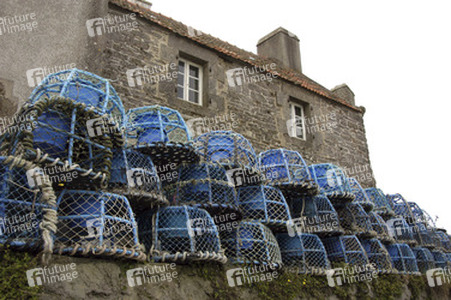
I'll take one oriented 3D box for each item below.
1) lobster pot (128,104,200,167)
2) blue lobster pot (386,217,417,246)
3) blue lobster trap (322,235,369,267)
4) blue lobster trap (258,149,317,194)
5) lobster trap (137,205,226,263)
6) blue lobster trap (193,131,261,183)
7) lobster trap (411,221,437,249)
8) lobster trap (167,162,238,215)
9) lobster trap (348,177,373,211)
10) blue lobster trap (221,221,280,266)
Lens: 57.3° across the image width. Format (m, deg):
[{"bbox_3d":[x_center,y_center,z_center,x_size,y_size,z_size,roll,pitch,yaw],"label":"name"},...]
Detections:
[{"bbox_3d":[-0.569,-0.121,3.543,0.640,0.423,0.640,0,-20,0],"label":"lobster pot"},{"bbox_3d":[2.549,1.241,6.250,0.600,0.410,0.700,-16,-24,42],"label":"blue lobster pot"},{"bbox_3d":[1.496,1.327,5.231,0.640,0.423,0.640,18,-26,-41],"label":"blue lobster trap"},{"bbox_3d":[0.735,0.247,4.943,0.680,0.410,0.680,15,-26,-36],"label":"blue lobster trap"},{"bbox_3d":[-0.355,0.653,3.120,0.600,0.410,0.700,-16,-24,42],"label":"lobster trap"},{"bbox_3d":[0.006,0.058,4.375,0.680,0.410,0.680,15,-26,-36],"label":"blue lobster trap"},{"bbox_3d":[3.259,1.489,7.195,0.680,0.410,0.680,15,-26,-36],"label":"lobster trap"},{"bbox_3d":[-0.203,0.384,4.072,0.680,0.410,0.680,-1,-21,0],"label":"lobster trap"},{"bbox_3d":[1.632,0.618,5.550,0.600,0.410,0.700,-16,-24,42],"label":"lobster trap"},{"bbox_3d":[0.251,0.962,4.215,0.640,0.423,0.640,0,-20,0],"label":"blue lobster trap"}]

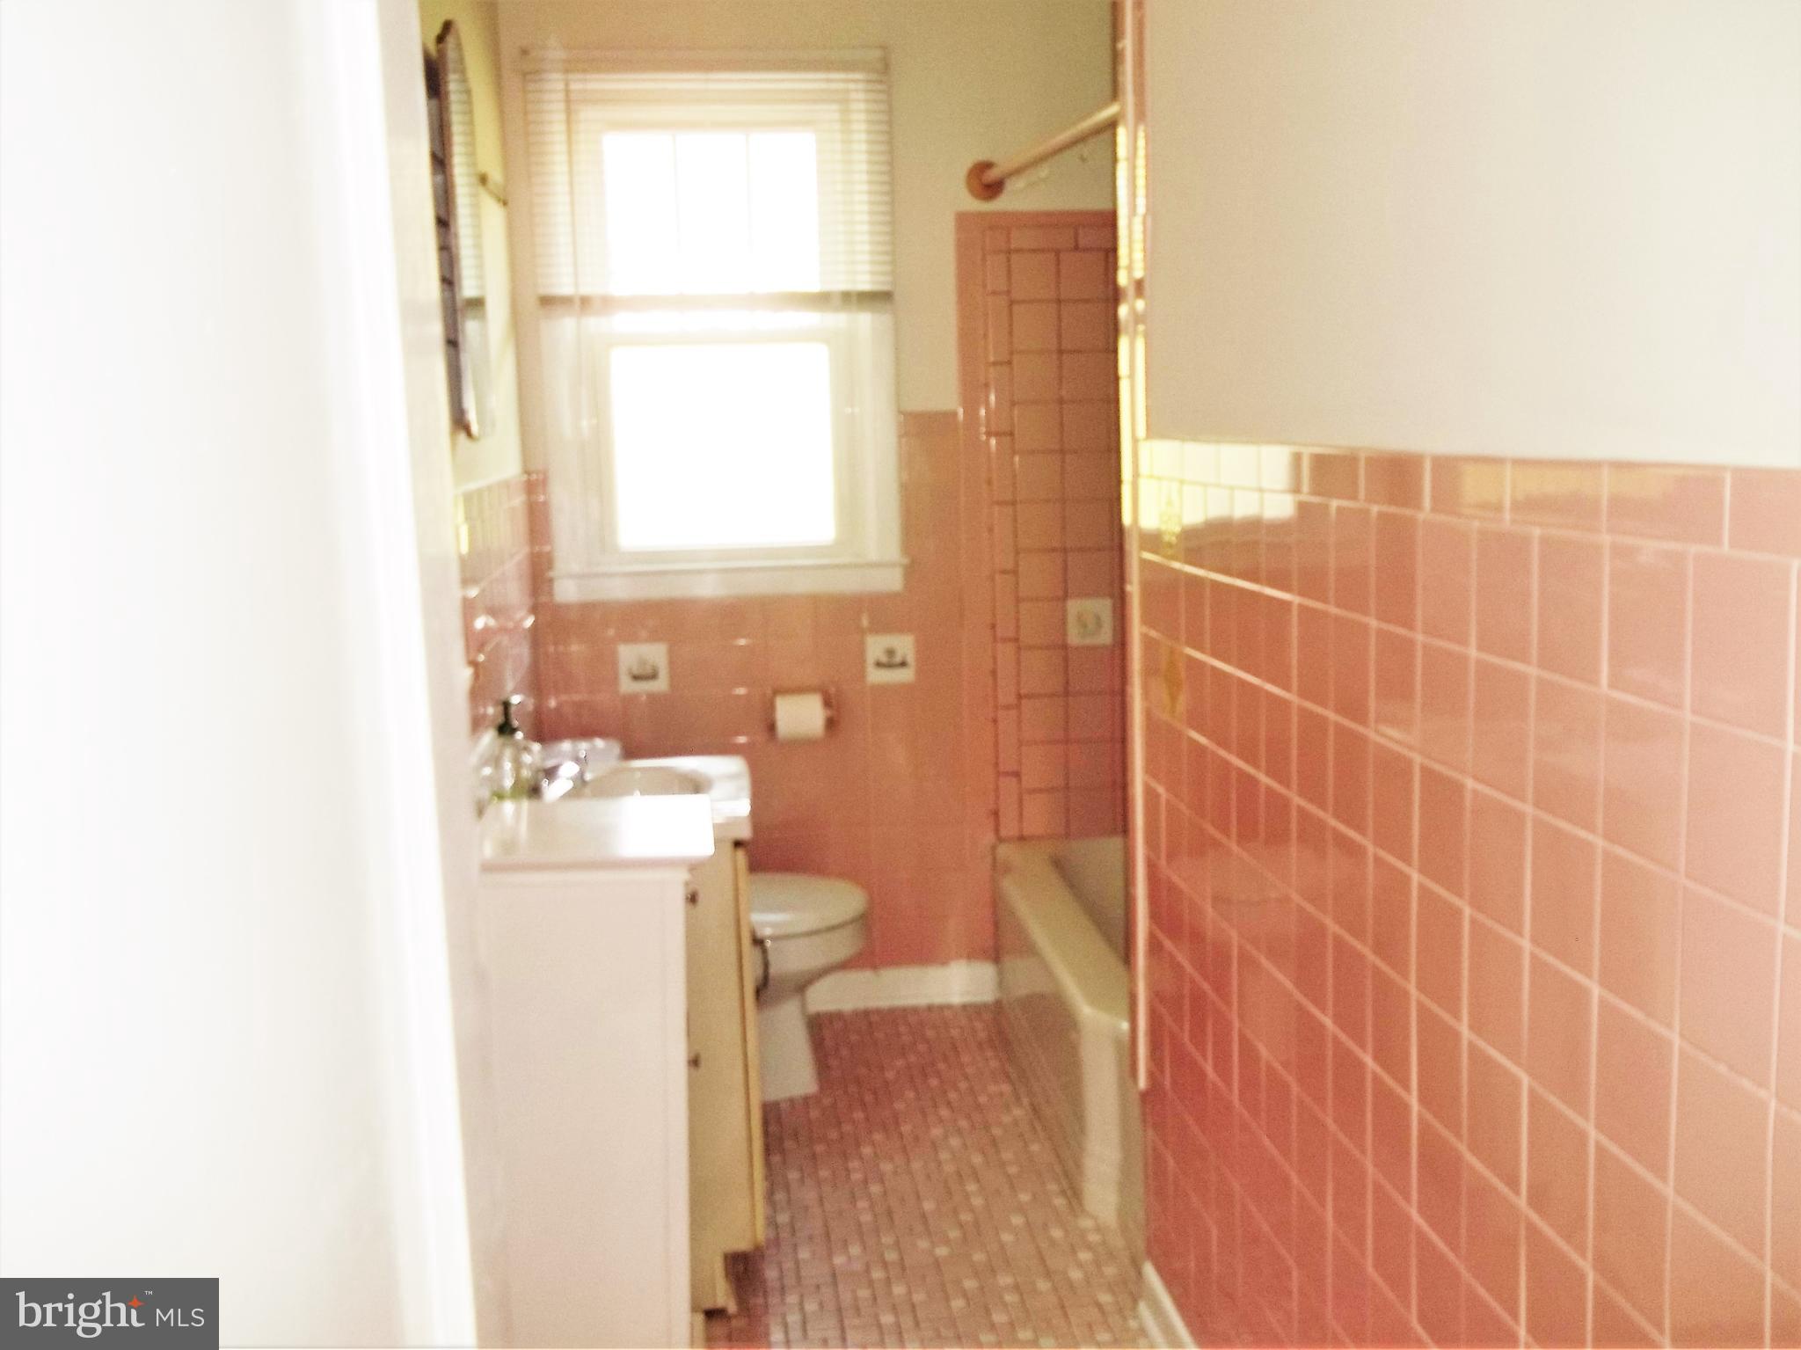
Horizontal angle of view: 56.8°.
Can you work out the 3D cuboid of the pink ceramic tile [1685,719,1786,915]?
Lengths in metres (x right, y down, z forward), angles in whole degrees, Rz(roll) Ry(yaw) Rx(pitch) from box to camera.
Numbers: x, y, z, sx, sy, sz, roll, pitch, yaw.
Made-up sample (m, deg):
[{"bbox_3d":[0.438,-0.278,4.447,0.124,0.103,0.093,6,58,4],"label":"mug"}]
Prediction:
[{"bbox_3d":[0.544,0.092,1.076,0.010,0.110,0.108,-3,8,-6],"label":"pink ceramic tile"}]

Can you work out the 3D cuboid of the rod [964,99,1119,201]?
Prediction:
[{"bbox_3d":[0.315,-1.013,3.137,0.080,0.080,1.320,-4,10,-10],"label":"rod"}]

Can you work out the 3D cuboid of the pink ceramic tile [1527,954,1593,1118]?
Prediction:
[{"bbox_3d":[0.508,0.275,1.272,0.010,0.107,0.105,-3,9,-6],"label":"pink ceramic tile"}]

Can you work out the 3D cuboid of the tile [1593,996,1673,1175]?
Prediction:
[{"bbox_3d":[0.520,0.290,1.169,0.010,0.107,0.105,-3,9,-6],"label":"tile"}]

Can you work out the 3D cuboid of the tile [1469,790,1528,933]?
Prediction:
[{"bbox_3d":[0.503,0.156,1.393,0.009,0.110,0.105,-3,9,-7],"label":"tile"}]

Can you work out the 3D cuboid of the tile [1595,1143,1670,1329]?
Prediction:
[{"bbox_3d":[0.523,0.398,1.186,0.010,0.107,0.105,-3,9,-6],"label":"tile"}]

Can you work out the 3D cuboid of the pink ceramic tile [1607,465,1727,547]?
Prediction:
[{"bbox_3d":[0.527,-0.120,1.135,0.010,0.053,0.152,-3,8,-6],"label":"pink ceramic tile"}]

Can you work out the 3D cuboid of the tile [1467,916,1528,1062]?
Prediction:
[{"bbox_3d":[0.515,0.271,1.432,0.010,0.110,0.108,-3,8,-6],"label":"tile"}]

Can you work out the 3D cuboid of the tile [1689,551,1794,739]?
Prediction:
[{"bbox_3d":[0.534,-0.020,1.049,0.009,0.110,0.105,-3,9,-7],"label":"tile"}]

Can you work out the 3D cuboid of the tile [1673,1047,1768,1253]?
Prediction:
[{"bbox_3d":[0.532,0.305,1.067,0.010,0.107,0.105,-3,9,-6],"label":"tile"}]

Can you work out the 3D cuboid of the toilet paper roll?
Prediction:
[{"bbox_3d":[-0.219,0.090,3.672,0.108,0.108,0.108,-3,8,-6],"label":"toilet paper roll"}]

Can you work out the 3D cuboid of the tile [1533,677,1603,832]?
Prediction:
[{"bbox_3d":[0.520,0.061,1.292,0.010,0.110,0.108,-3,8,-6],"label":"tile"}]

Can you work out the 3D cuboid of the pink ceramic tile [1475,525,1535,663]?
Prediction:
[{"bbox_3d":[0.504,-0.067,1.383,0.010,0.110,0.108,-3,8,-6],"label":"pink ceramic tile"}]

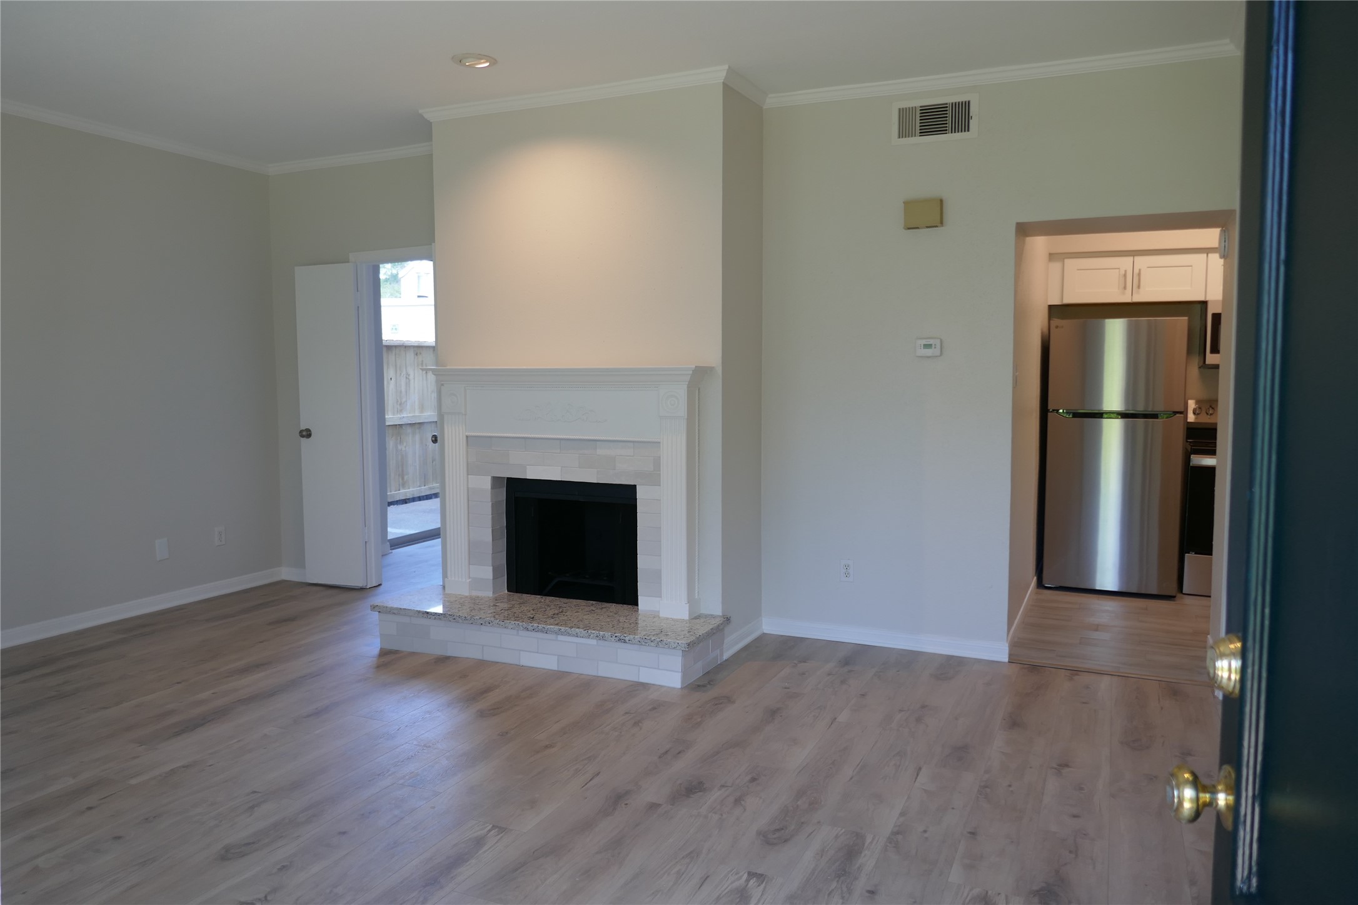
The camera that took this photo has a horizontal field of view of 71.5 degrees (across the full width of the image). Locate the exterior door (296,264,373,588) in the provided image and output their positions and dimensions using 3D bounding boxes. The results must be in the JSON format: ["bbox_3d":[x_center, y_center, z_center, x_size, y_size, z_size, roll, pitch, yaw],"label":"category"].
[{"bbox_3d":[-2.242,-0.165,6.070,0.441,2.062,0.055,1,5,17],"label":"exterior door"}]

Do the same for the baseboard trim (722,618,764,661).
[{"bbox_3d":[0.329,0.931,4.707,0.015,0.091,0.564,2,5,24],"label":"baseboard trim"}]

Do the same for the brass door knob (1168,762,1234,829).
[{"bbox_3d":[0.532,0.350,0.966,0.060,0.065,0.065,2,5,22],"label":"brass door knob"}]

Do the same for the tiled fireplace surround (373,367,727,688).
[{"bbox_3d":[-0.649,0.296,4.517,1.715,1.394,0.485,2,5,24],"label":"tiled fireplace surround"}]

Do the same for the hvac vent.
[{"bbox_3d":[1.198,-1.561,4.424,0.395,0.193,0.021,2,5,24],"label":"hvac vent"}]

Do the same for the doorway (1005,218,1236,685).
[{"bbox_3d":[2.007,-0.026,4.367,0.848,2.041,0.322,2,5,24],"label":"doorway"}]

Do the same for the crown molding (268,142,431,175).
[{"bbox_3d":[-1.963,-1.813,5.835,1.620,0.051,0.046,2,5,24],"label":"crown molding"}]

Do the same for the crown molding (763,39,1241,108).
[{"bbox_3d":[1.371,-1.718,4.315,2.086,0.052,0.046,2,5,24],"label":"crown molding"}]

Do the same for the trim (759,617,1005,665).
[{"bbox_3d":[0.994,0.928,4.710,1.227,0.091,0.015,2,5,24],"label":"trim"}]

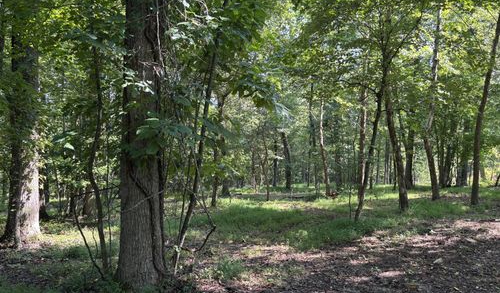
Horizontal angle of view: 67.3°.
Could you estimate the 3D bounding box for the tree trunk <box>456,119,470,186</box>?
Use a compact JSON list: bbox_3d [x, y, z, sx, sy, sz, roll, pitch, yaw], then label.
[{"bbox_3d":[13.077,0.368,23.000,0.815,4.043,0.700,0,-2,0],"label":"tree trunk"}]

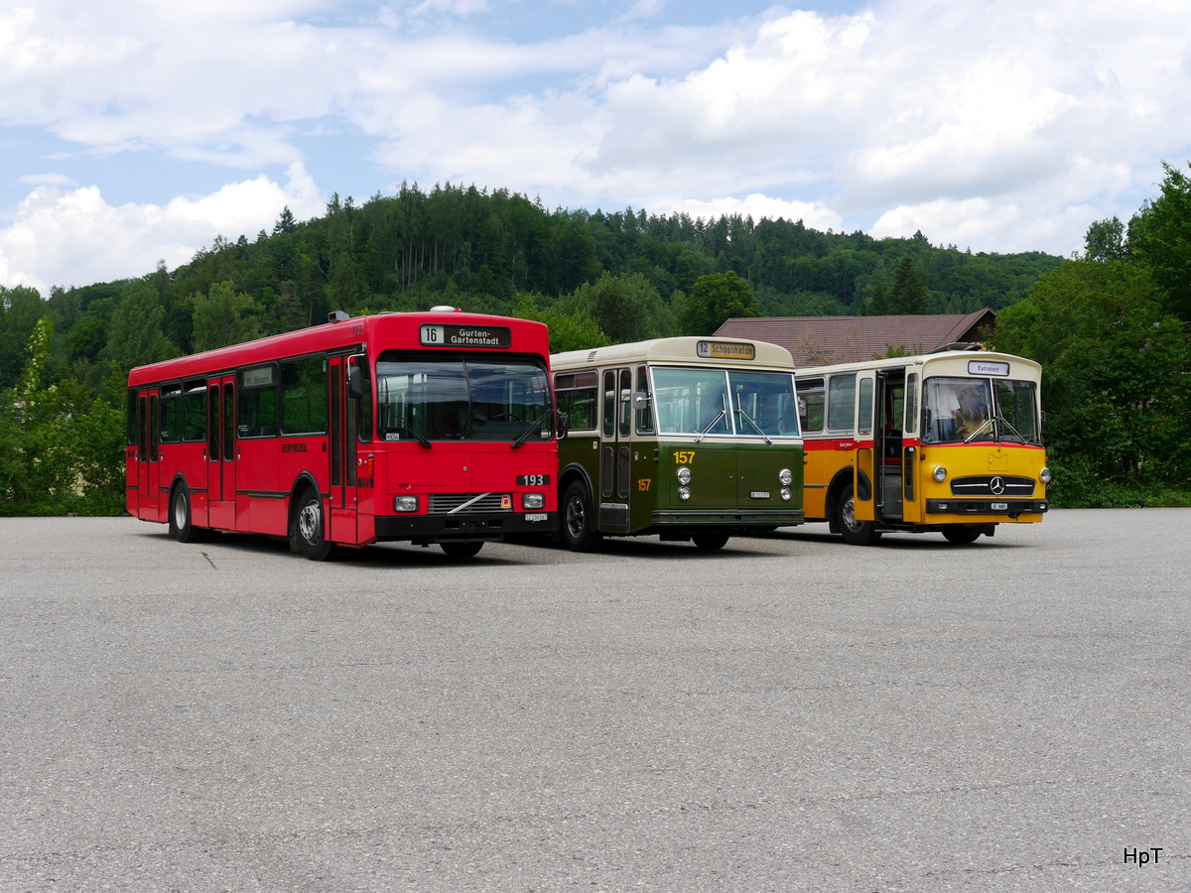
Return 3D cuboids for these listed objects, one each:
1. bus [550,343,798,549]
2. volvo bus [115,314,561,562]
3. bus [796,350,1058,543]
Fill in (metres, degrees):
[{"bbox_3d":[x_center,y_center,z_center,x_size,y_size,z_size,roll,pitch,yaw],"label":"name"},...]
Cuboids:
[{"bbox_3d":[-0.706,0.075,25.458,2.500,3.050,11.200,1,-1,-28],"label":"bus"},{"bbox_3d":[-4.540,-0.029,23.529,2.520,3.180,11.950,1,-1,-31],"label":"volvo bus"},{"bbox_3d":[3.946,0.096,27.764,2.360,3.100,10.200,1,-1,-25],"label":"bus"}]

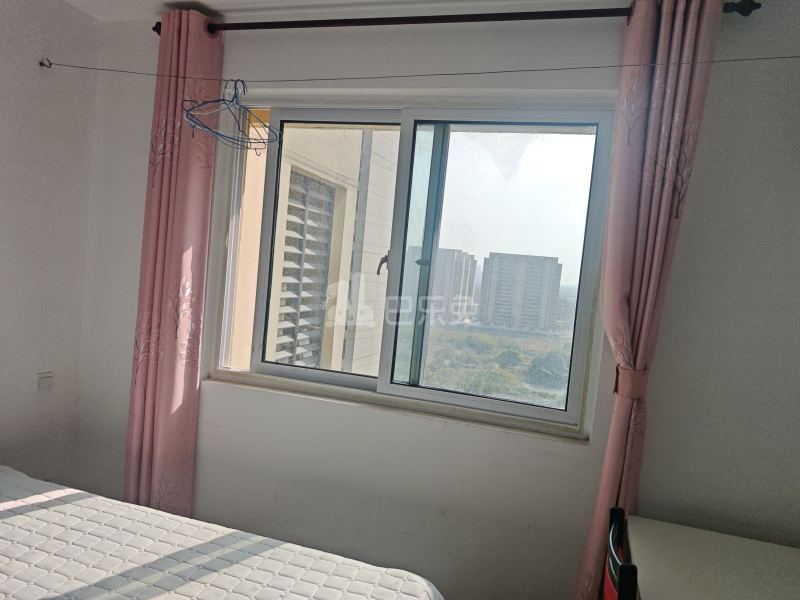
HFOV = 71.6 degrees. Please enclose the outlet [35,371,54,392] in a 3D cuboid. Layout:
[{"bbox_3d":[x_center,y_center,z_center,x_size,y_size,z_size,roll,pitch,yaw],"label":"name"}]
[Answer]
[{"bbox_3d":[-1.626,0.374,2.549,0.013,0.092,0.092,6,4,16],"label":"outlet"}]

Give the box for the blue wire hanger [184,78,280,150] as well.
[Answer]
[{"bbox_3d":[-0.649,-0.756,2.189,0.110,0.225,0.430,7,3,31],"label":"blue wire hanger"}]

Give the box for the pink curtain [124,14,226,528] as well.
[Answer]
[{"bbox_3d":[-0.999,-0.006,2.437,0.290,2.460,0.130,6,4,16],"label":"pink curtain"}]

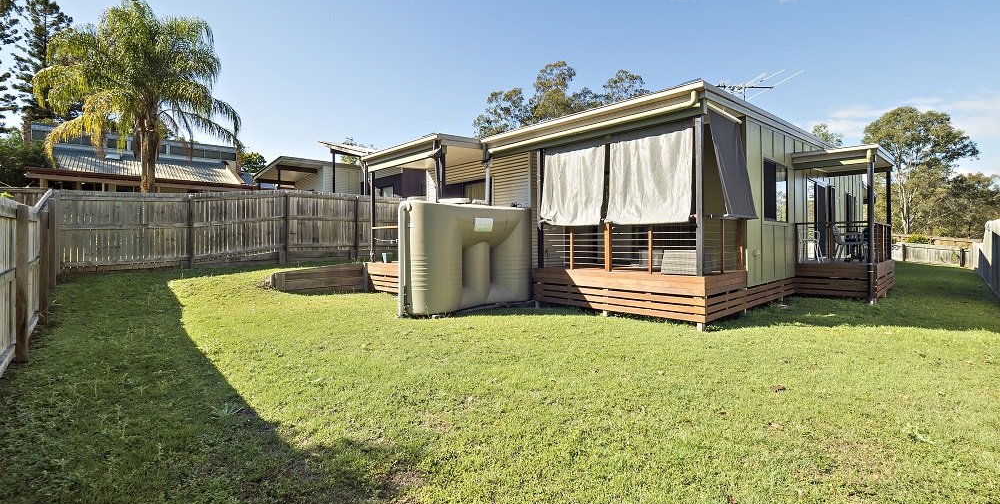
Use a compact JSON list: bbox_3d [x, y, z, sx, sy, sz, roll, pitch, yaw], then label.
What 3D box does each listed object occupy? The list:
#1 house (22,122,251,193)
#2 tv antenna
[{"bbox_3d":[-24.200,-5.000,28.900,11.000,6.600,9.500,0,0,-35],"label":"house"},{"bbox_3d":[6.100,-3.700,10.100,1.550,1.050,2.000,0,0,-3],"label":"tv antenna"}]

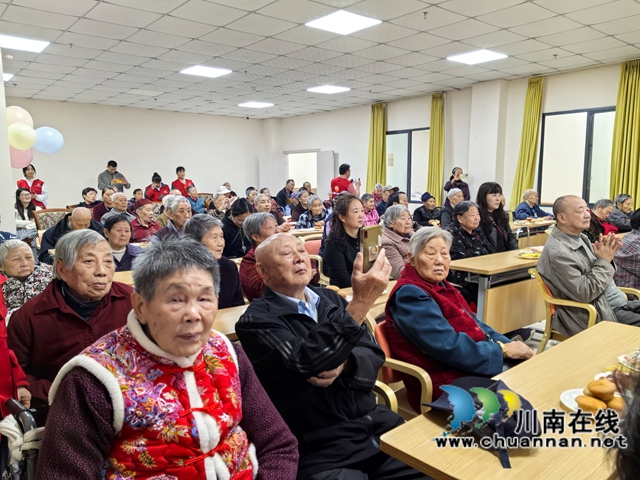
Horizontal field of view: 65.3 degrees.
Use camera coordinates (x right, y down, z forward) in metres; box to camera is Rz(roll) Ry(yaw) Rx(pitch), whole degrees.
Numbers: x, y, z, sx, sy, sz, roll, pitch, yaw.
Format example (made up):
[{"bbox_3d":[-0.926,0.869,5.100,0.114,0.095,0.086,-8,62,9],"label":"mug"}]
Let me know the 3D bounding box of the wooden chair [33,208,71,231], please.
[{"bbox_3d":[-2.773,0.185,5.522,0.560,1.033,0.600,-6,9,-39],"label":"wooden chair"}]

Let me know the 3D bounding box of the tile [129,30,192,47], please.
[{"bbox_3d":[-1.835,-2.283,5.671,0.600,0.020,0.600,-6,9,-39],"label":"tile"}]

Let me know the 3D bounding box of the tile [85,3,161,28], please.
[{"bbox_3d":[-1.911,-2.179,4.832,0.600,0.020,0.600,-6,9,-39],"label":"tile"}]

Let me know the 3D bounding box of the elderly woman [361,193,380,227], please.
[{"bbox_3d":[0.737,-0.046,6.728,0.480,1.152,0.650,-6,9,-39],"label":"elderly woman"}]

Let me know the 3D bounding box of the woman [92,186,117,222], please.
[{"bbox_3d":[-2.600,-0.003,6.350,0.500,1.220,0.720,-6,9,-39],"label":"woman"}]

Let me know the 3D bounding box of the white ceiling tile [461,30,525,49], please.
[{"bbox_3d":[2.006,-2.314,5.749,0.600,0.020,0.600,-6,9,-39],"label":"white ceiling tile"}]

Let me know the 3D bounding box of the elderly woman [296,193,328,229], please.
[{"bbox_3d":[-0.104,0.034,6.456,0.500,1.180,0.660,-5,8,-31],"label":"elderly woman"}]

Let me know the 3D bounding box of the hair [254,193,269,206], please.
[{"bbox_3d":[-0.711,-0.491,6.100,0.160,0.160,0.190,-6,9,-39],"label":"hair"}]

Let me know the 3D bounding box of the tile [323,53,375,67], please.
[{"bbox_3d":[0.392,-2.427,6.739,0.600,0.020,0.600,-6,9,-39],"label":"tile"}]

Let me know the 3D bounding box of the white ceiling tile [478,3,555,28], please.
[{"bbox_3d":[1.934,-2.207,4.908,0.600,0.020,0.600,-6,9,-39],"label":"white ceiling tile"}]

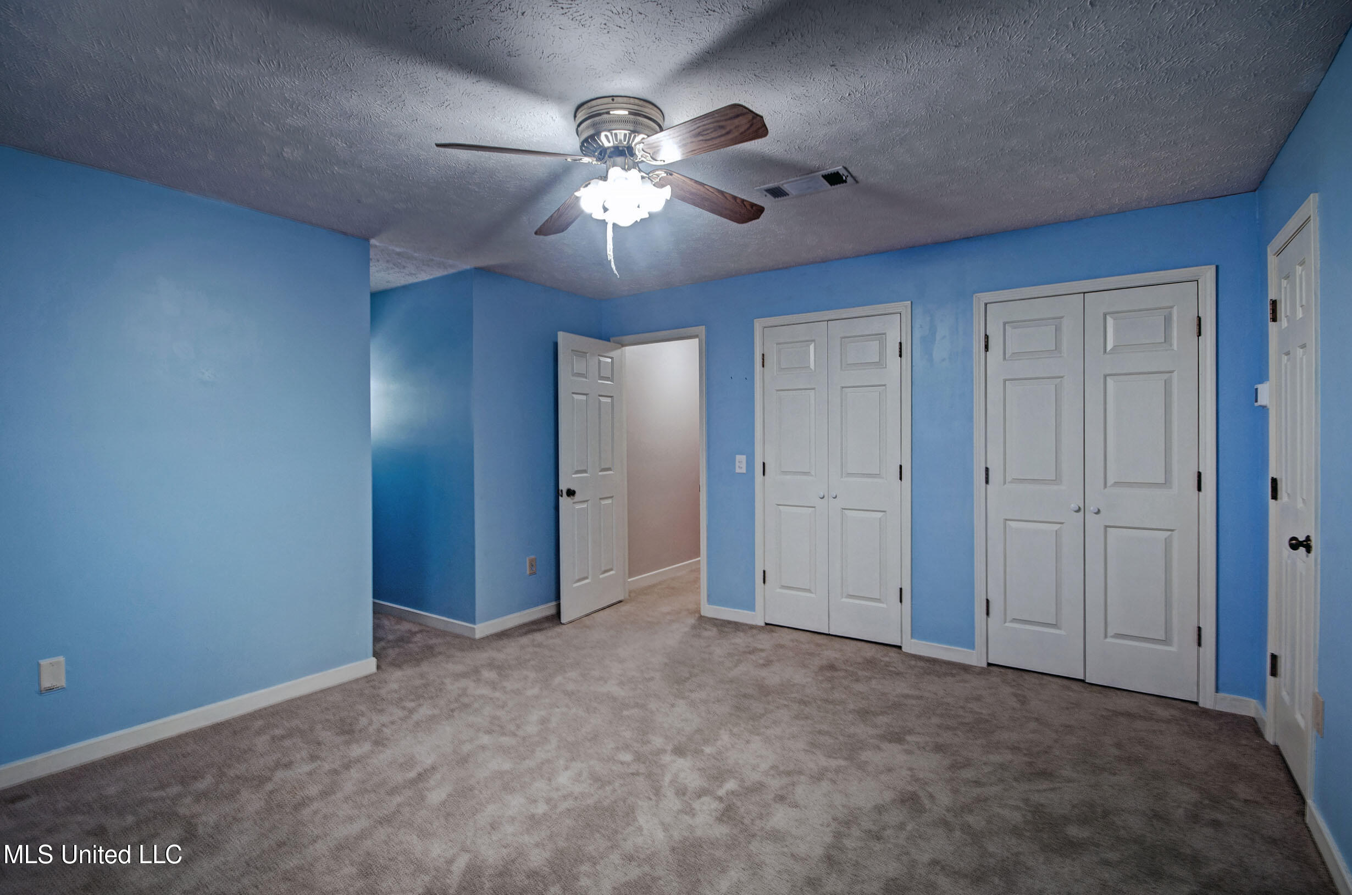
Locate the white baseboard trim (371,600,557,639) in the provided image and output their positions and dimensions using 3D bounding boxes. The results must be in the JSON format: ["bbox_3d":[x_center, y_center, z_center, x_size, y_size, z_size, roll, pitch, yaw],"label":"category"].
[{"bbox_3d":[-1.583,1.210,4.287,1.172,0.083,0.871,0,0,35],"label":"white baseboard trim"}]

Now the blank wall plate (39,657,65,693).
[{"bbox_3d":[-2.470,0.905,2.228,0.010,0.120,0.072,0,1,38],"label":"blank wall plate"}]

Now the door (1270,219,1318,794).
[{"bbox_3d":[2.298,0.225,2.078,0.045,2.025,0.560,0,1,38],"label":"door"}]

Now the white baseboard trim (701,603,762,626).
[{"bbox_3d":[0.397,1.203,4.035,0.447,0.085,0.020,0,0,31],"label":"white baseboard trim"}]

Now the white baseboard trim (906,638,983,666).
[{"bbox_3d":[1.576,1.204,3.316,0.406,0.085,0.020,0,0,31],"label":"white baseboard trim"}]

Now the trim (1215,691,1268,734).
[{"bbox_3d":[2.571,1.207,2.552,0.152,0.083,0.283,0,0,35],"label":"trim"}]

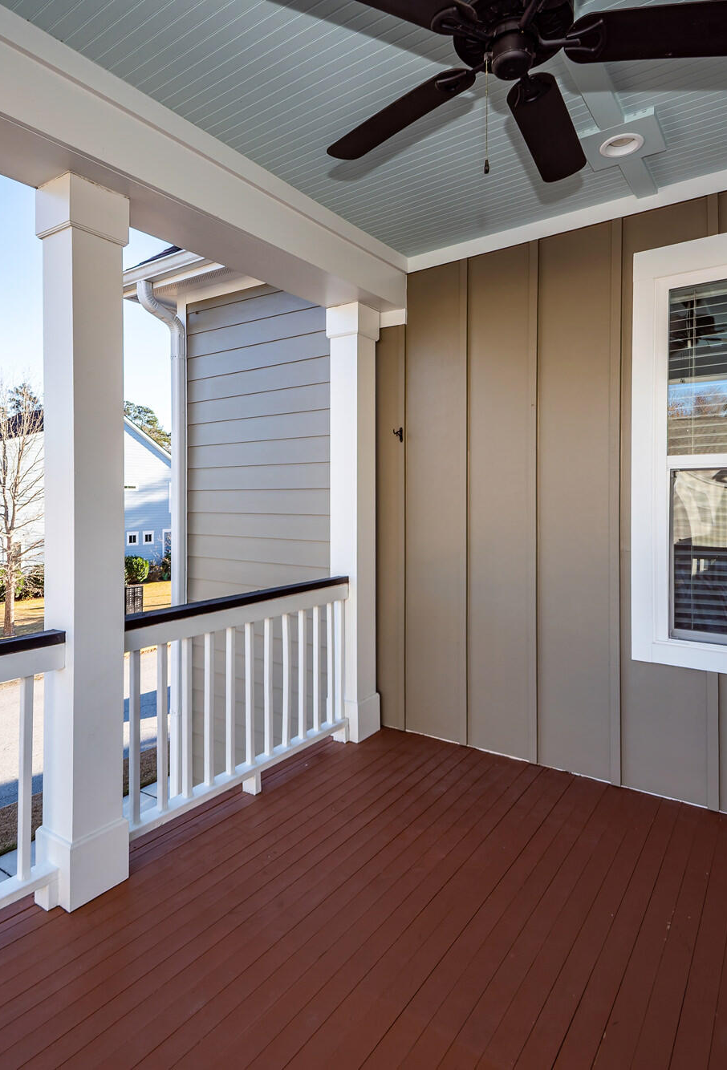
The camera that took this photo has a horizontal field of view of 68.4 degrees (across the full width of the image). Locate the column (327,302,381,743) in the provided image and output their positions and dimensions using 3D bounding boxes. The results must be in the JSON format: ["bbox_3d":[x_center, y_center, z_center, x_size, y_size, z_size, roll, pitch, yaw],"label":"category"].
[{"bbox_3d":[-0.055,-0.076,3.111,0.208,2.450,0.208,0,0,33],"label":"column"}]

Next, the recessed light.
[{"bbox_3d":[0.967,-1.462,2.006,0.156,0.035,0.156,0,0,33],"label":"recessed light"}]

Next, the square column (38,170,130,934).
[{"bbox_3d":[-0.995,0.018,1.905,0.208,2.450,0.208,0,0,33],"label":"square column"}]

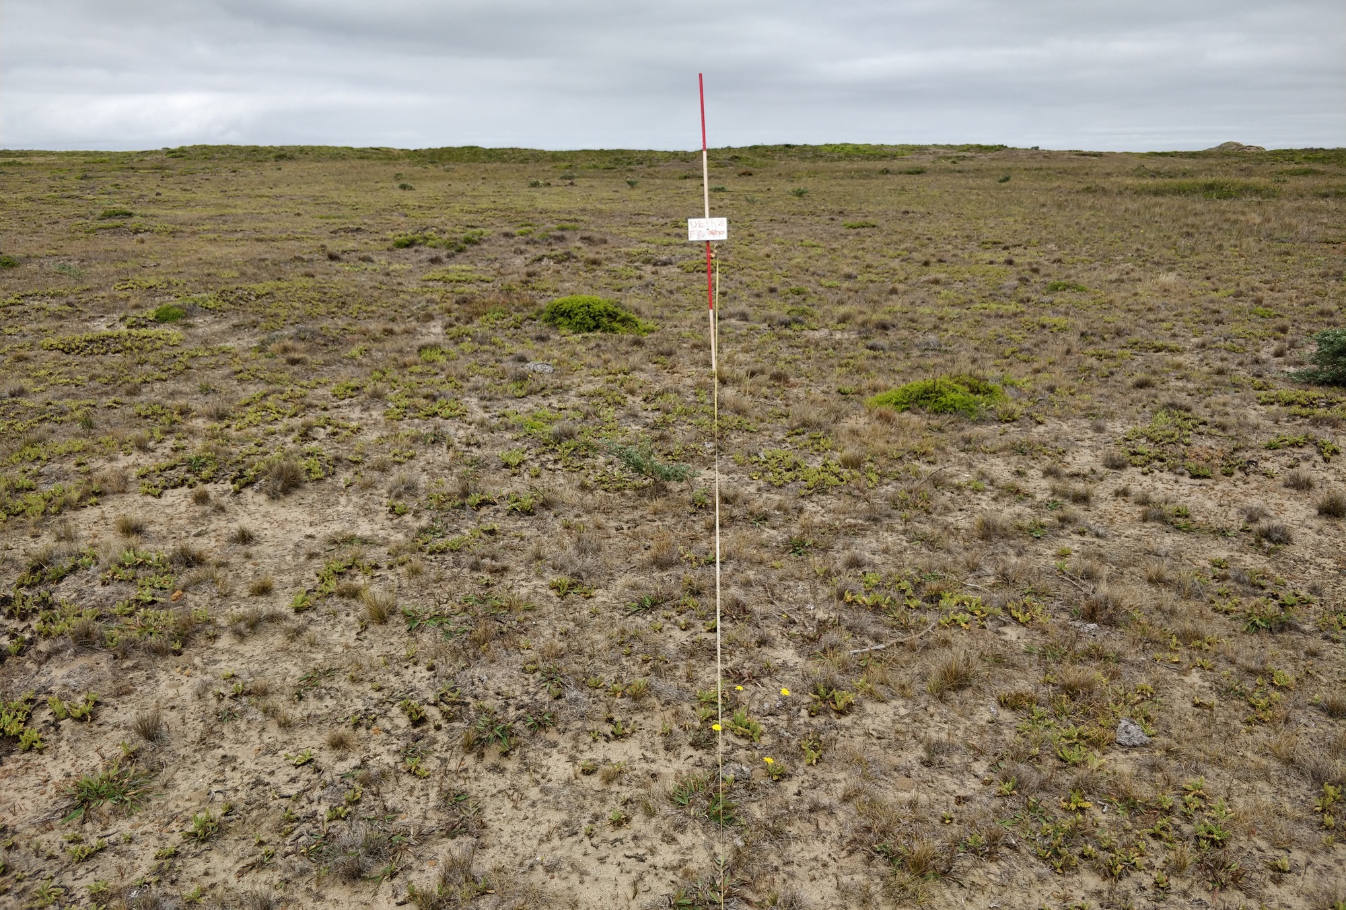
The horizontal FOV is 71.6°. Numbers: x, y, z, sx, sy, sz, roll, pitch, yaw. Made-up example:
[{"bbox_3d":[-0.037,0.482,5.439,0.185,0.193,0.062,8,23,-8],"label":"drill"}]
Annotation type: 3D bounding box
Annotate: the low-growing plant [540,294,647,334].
[{"bbox_3d":[-0.677,-1.232,7.957,0.910,0.260,0.720,0,18,0],"label":"low-growing plant"}]

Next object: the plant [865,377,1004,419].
[{"bbox_3d":[1.546,-0.382,5.479,0.790,0.170,0.600,0,18,0],"label":"plant"}]

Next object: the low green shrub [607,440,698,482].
[{"bbox_3d":[-0.096,0.001,4.362,0.420,0.130,0.360,0,18,0],"label":"low green shrub"}]

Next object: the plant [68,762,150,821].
[{"bbox_3d":[-1.297,0.756,2.137,0.180,0.065,0.160,0,18,0],"label":"plant"}]

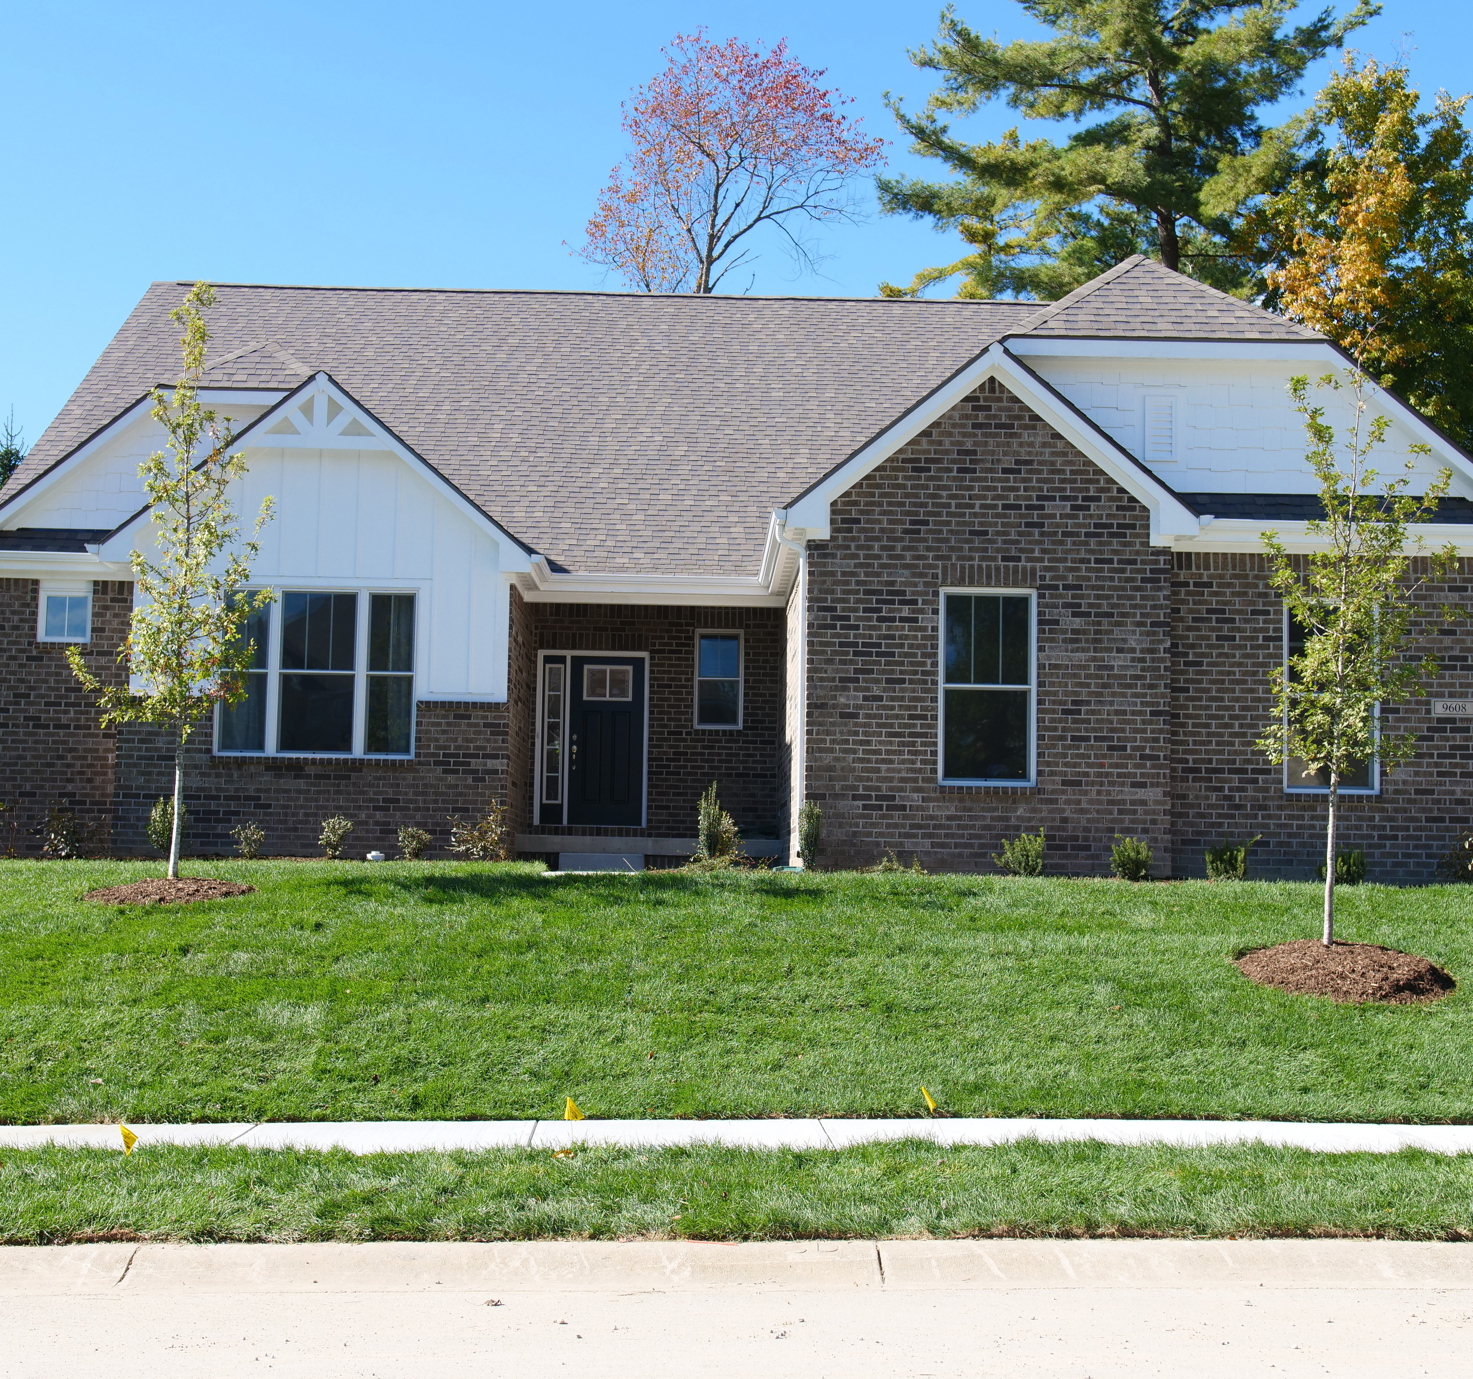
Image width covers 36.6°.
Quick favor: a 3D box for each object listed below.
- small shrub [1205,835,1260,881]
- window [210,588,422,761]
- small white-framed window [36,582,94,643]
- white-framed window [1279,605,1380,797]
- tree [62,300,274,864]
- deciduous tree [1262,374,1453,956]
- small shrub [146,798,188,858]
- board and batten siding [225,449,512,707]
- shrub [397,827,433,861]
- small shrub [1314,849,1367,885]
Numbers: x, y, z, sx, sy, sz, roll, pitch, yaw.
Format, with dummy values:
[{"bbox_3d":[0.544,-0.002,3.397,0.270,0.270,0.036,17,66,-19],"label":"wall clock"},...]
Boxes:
[{"bbox_3d":[4.399,1.506,19.771,0.486,0.426,0.461,1,-5,-1],"label":"small shrub"},{"bbox_3d":[-4.389,-0.163,23.333,2.099,1.754,0.120,1,-6,-1],"label":"window"},{"bbox_3d":[-7.216,-0.827,23.985,0.609,0.653,0.100,1,-6,0],"label":"small white-framed window"},{"bbox_3d":[5.528,0.076,20.699,0.917,1.821,0.100,1,-5,-1],"label":"white-framed window"},{"bbox_3d":[-5.040,-0.987,19.848,1.811,5.363,1.750,1,-6,0],"label":"tree"},{"bbox_3d":[4.439,-0.266,15.884,1.383,4.118,1.380,1,-6,0],"label":"deciduous tree"},{"bbox_3d":[-5.827,1.422,22.824,0.440,0.623,0.440,1,-6,0],"label":"small shrub"},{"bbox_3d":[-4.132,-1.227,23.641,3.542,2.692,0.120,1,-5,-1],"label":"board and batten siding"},{"bbox_3d":[-3.282,1.578,22.753,0.365,0.358,0.350,1,-5,-1],"label":"shrub"},{"bbox_3d":[5.362,1.583,19.779,0.473,0.325,0.450,1,-5,-1],"label":"small shrub"}]

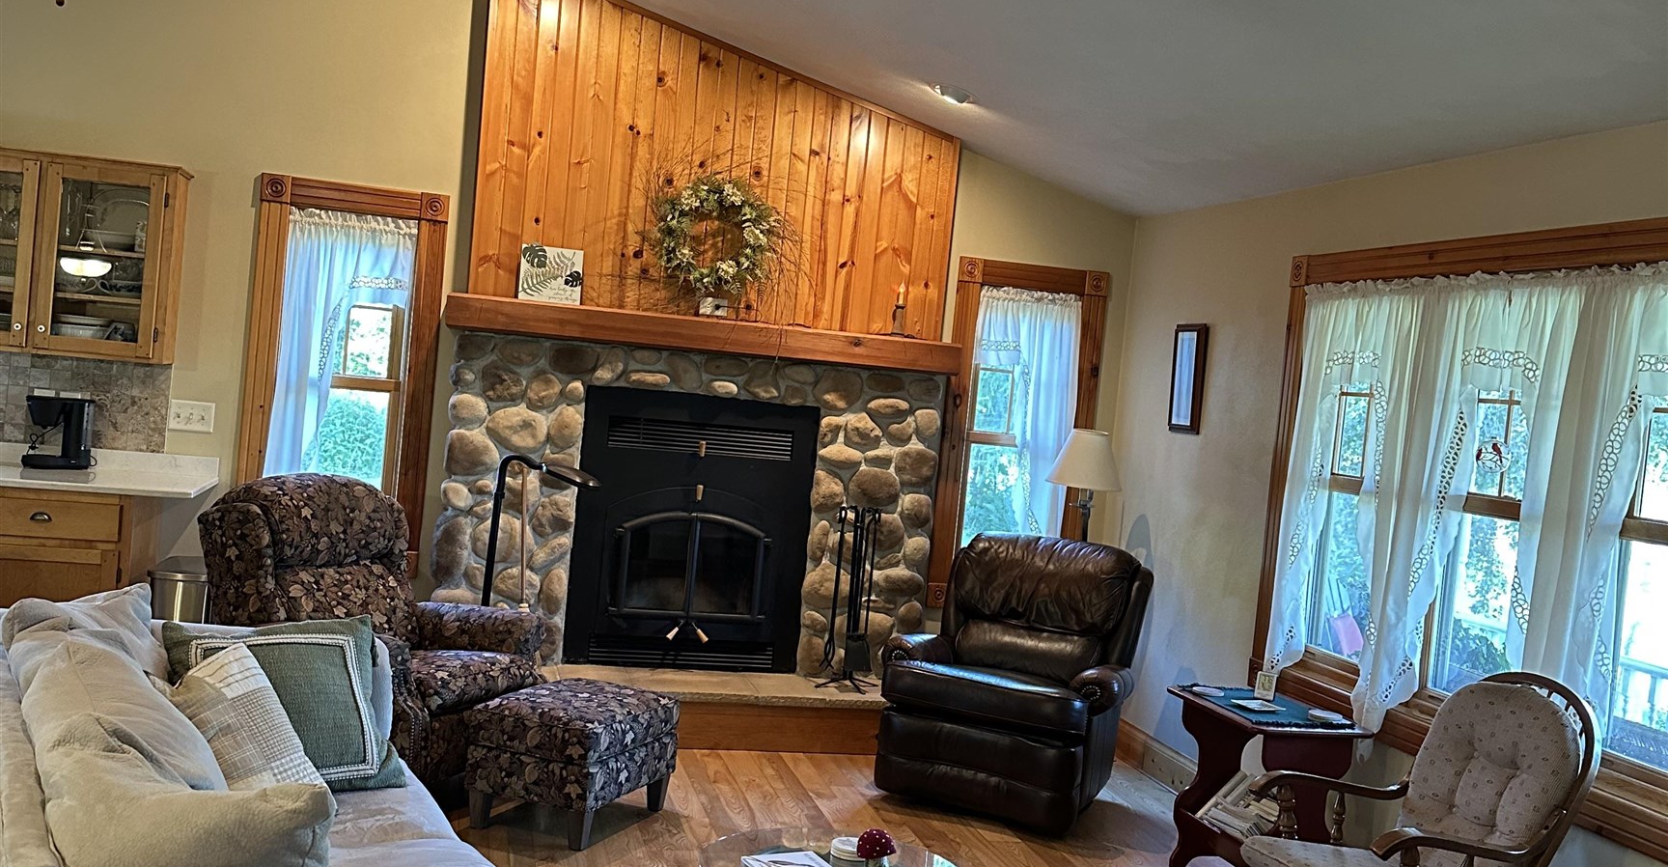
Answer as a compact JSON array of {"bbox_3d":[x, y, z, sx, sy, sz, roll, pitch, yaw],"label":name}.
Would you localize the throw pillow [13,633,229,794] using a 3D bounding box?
[{"bbox_3d":[-1.360,0.648,2.959,0.190,0.450,0.520,-37,21,-22],"label":"throw pillow"}]

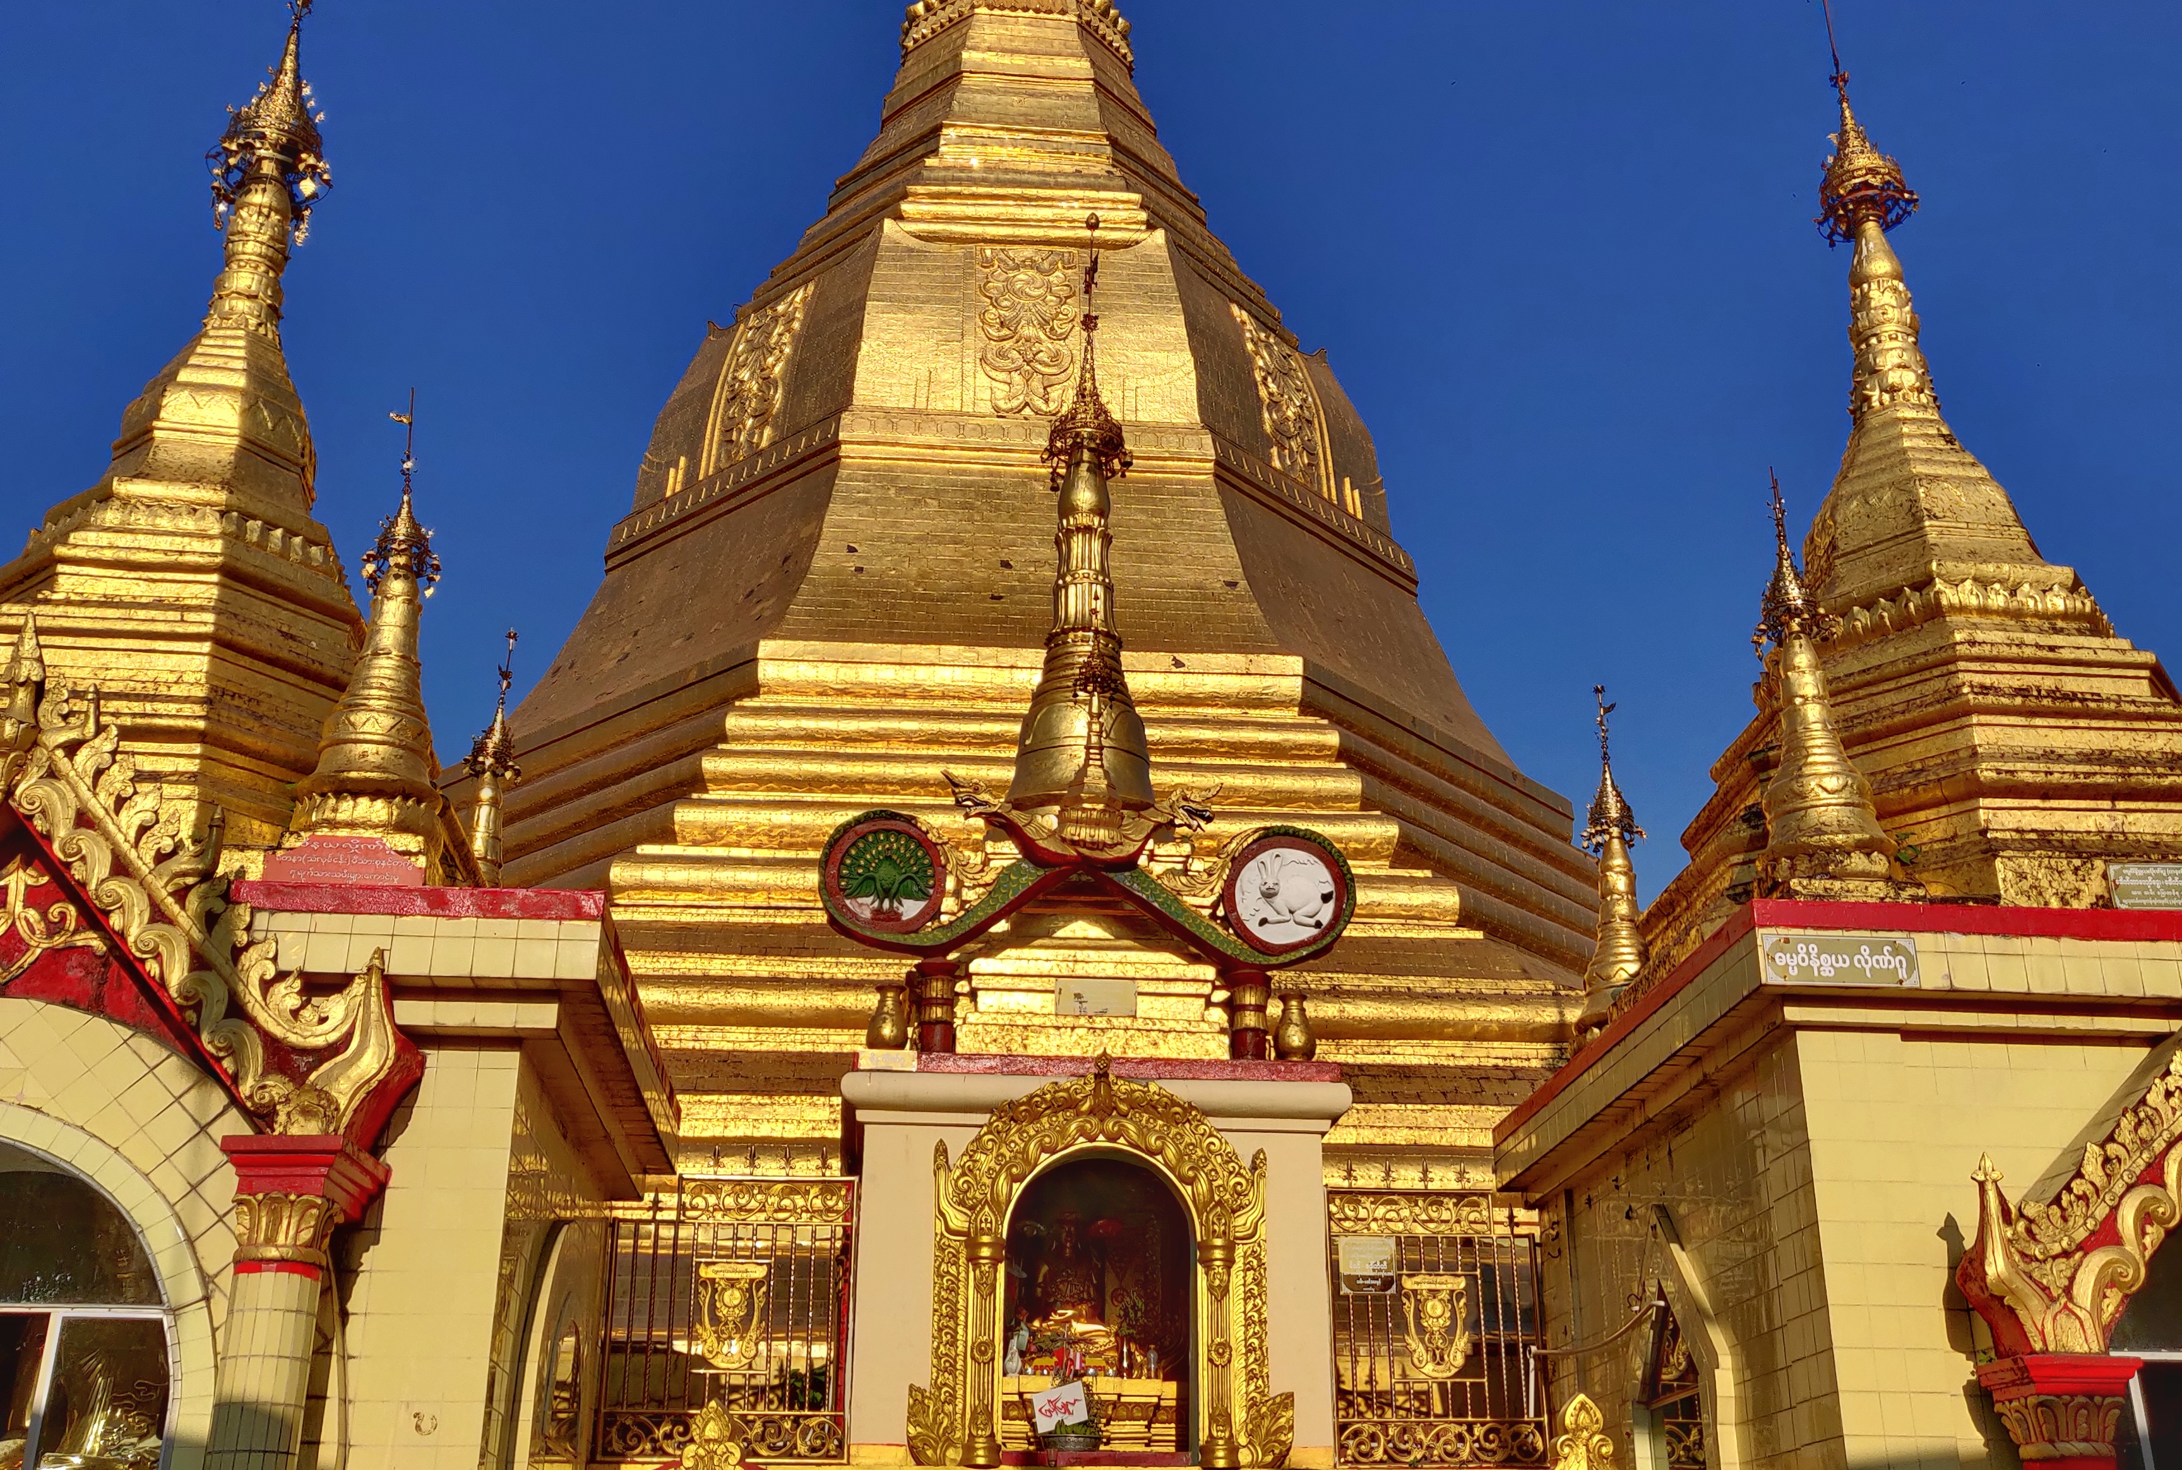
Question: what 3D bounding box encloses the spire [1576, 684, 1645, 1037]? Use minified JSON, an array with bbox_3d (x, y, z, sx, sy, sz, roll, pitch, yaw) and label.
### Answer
[{"bbox_3d":[4.047,1.080,16.166,0.801,3.075,0.801,2,-22,-4],"label":"spire"}]

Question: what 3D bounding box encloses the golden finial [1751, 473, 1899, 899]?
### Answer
[{"bbox_3d":[4.130,-0.284,12.222,0.800,2.801,0.800,2,-22,-6],"label":"golden finial"}]

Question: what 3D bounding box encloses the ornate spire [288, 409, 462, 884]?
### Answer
[{"bbox_3d":[-3.966,-0.580,11.922,0.858,3.146,0.858,2,-22,-4],"label":"ornate spire"}]

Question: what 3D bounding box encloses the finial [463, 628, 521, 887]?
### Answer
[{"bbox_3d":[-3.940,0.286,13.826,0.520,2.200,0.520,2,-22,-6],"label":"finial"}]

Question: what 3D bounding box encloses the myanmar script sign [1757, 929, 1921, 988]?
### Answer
[{"bbox_3d":[4.074,1.214,11.386,0.887,0.286,0.026,2,-22,-4],"label":"myanmar script sign"}]

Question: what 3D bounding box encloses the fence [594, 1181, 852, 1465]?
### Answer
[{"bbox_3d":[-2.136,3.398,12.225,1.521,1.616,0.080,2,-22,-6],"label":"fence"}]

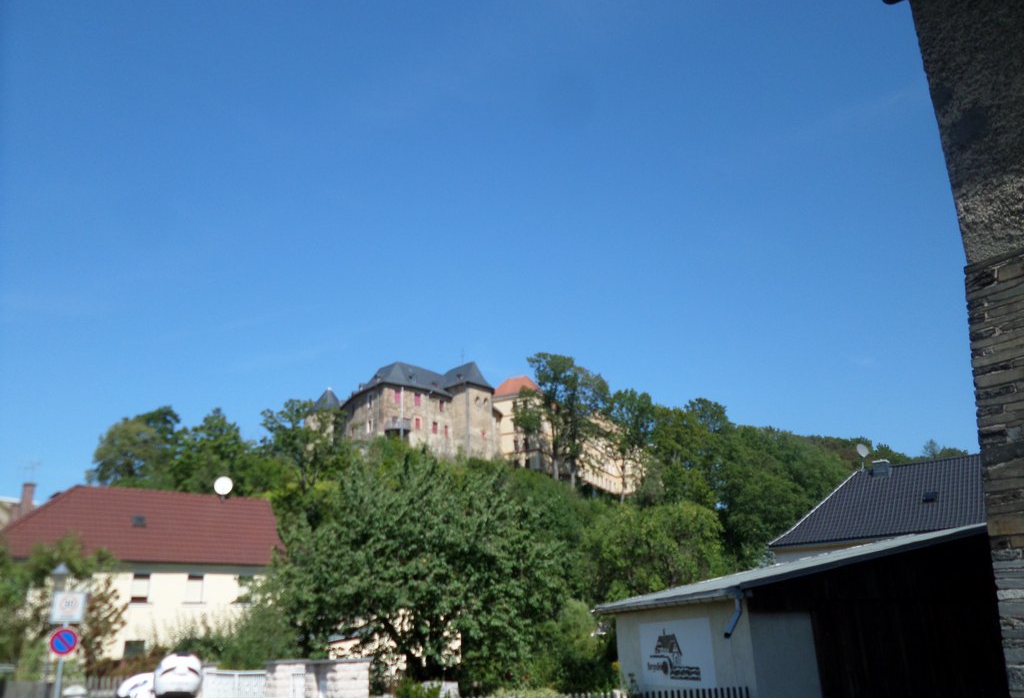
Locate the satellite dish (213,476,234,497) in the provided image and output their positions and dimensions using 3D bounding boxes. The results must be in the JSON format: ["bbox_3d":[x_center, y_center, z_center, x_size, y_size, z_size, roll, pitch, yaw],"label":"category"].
[{"bbox_3d":[-13.236,6.285,38.000,0.920,0.950,0.350,7,-20,-26],"label":"satellite dish"}]

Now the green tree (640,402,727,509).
[{"bbox_3d":[24.840,15.691,120.058,12.465,16.687,11.500,-6,-19,11],"label":"green tree"}]

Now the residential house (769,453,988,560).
[{"bbox_3d":[18.923,9.118,36.372,12.500,8.400,8.000,-15,-22,34],"label":"residential house"}]

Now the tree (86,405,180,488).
[{"bbox_3d":[-45.700,12.746,100.037,11.353,12.211,10.500,6,-20,-24],"label":"tree"}]

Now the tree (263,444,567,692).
[{"bbox_3d":[-2.948,6.409,25.052,9.194,7.215,8.300,0,-18,-7],"label":"tree"}]

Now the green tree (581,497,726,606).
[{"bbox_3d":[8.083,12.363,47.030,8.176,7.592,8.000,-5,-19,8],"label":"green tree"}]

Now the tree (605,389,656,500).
[{"bbox_3d":[17.877,14.676,125.063,7.851,17.763,8.000,-4,-19,8],"label":"tree"}]

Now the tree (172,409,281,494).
[{"bbox_3d":[-31.134,12.212,90.040,11.958,12.058,10.500,4,-19,-18],"label":"tree"}]

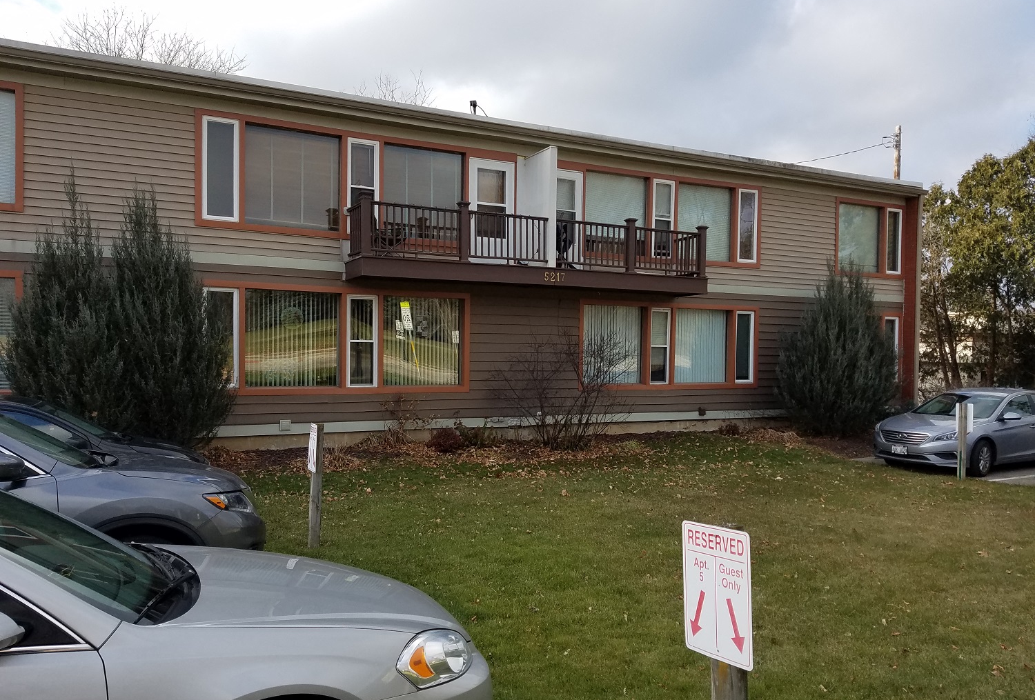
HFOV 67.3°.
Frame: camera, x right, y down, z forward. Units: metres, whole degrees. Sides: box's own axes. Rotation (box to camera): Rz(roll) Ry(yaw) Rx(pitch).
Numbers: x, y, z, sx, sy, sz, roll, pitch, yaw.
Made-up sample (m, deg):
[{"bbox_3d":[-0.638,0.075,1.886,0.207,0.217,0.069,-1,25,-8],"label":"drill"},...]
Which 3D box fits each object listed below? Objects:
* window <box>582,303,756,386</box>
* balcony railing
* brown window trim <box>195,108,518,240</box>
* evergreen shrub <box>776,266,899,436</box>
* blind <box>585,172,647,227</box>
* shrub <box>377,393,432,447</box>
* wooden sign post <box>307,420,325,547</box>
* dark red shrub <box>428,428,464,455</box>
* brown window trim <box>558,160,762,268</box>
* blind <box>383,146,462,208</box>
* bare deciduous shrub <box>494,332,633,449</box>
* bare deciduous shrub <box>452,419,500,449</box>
[{"bbox_3d":[3.479,-0.065,17.136,4.850,1.900,0.150,1,1,-26],"label":"window"},{"bbox_3d":[0.450,-2.039,14.778,7.209,1.063,0.942,1,0,-27],"label":"balcony railing"},{"bbox_3d":[-2.604,-2.895,13.786,5.786,1.883,0.160,1,0,-27],"label":"brown window trim"},{"bbox_3d":[7.017,0.026,17.015,2.500,3.600,2.500,1,0,-27],"label":"evergreen shrub"},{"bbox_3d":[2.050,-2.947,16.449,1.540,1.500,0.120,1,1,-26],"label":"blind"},{"bbox_3d":[-2.045,1.269,13.943,0.880,0.900,0.700,1,1,-26],"label":"shrub"},{"bbox_3d":[-1.962,1.330,7.590,0.100,1.230,0.300,4,-1,-27],"label":"wooden sign post"},{"bbox_3d":[-1.271,1.625,13.883,0.600,0.440,0.550,1,1,0],"label":"dark red shrub"},{"bbox_3d":[3.057,-2.842,16.683,5.743,1.883,0.160,1,0,-27],"label":"brown window trim"},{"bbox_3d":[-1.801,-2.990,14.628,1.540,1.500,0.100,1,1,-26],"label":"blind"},{"bbox_3d":[0.809,0.726,14.541,2.300,2.150,1.800,1,1,-26],"label":"bare deciduous shrub"},{"bbox_3d":[-0.772,1.558,14.403,0.730,0.480,0.600,1,1,-26],"label":"bare deciduous shrub"}]

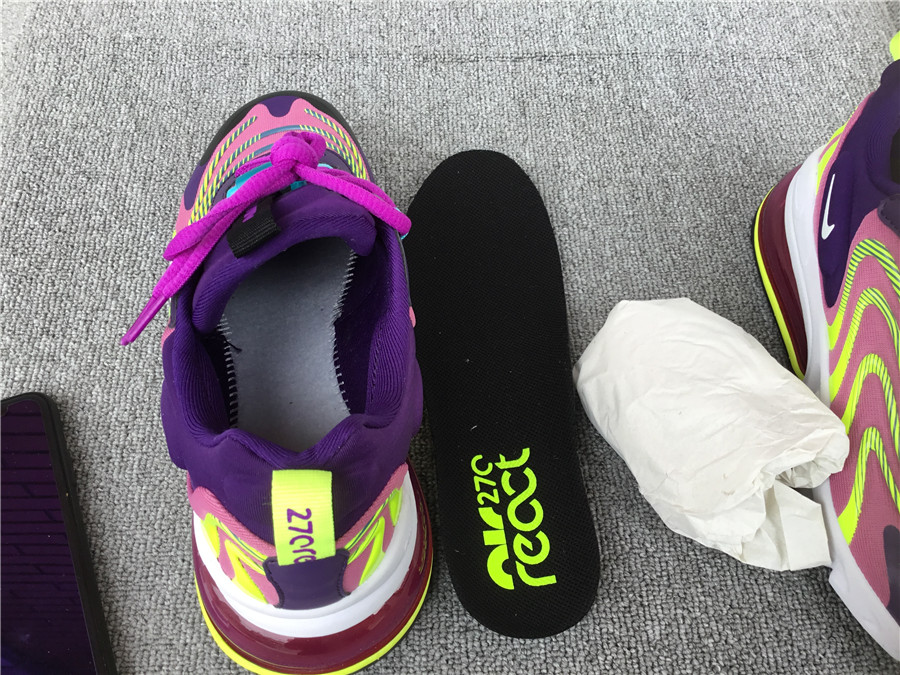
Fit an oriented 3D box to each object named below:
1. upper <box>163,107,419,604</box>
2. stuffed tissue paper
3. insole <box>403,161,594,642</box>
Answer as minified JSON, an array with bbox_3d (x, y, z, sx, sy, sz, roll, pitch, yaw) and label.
[{"bbox_3d":[-0.065,-0.033,0.316,0.100,0.100,0.262,-4,59,-5],"label":"upper"},{"bbox_3d":[0.107,0.034,0.323,0.091,0.060,0.121,-35,66,-21],"label":"stuffed tissue paper"},{"bbox_3d":[0.016,0.006,0.363,0.083,0.016,0.250,-2,59,-4],"label":"insole"}]

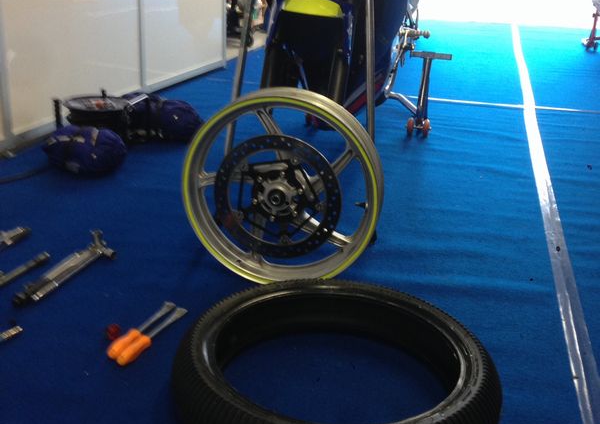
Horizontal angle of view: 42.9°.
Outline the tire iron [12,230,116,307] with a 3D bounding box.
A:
[{"bbox_3d":[-0.537,0.129,1.783,0.088,0.055,0.350,9,22,15],"label":"tire iron"}]

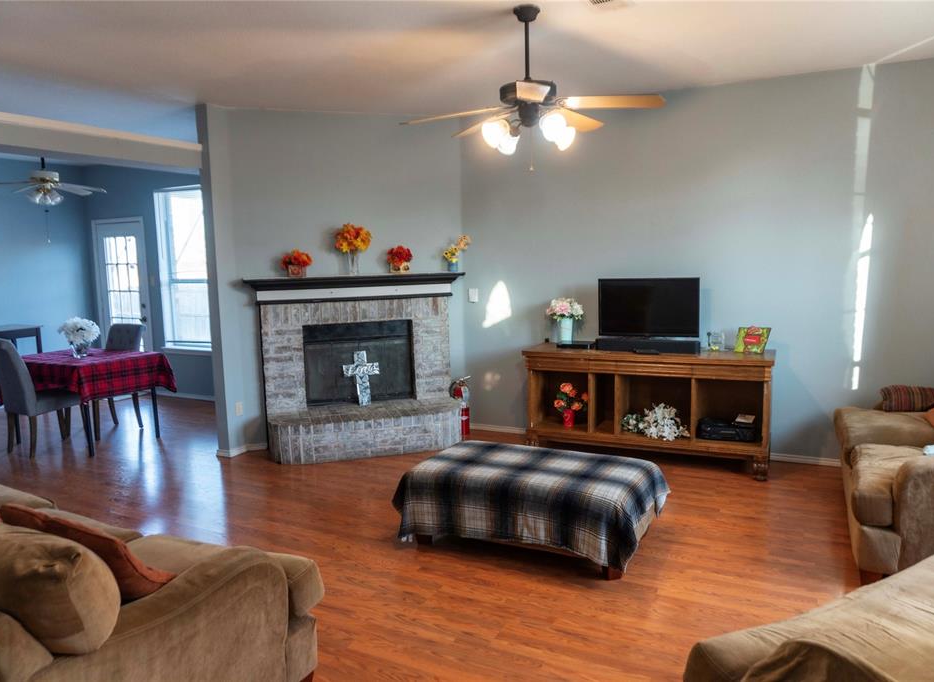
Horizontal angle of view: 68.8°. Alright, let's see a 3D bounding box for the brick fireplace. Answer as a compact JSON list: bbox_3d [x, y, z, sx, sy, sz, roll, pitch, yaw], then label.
[{"bbox_3d":[-0.849,0.189,5.492,1.745,1.412,0.543,-3,7,-10],"label":"brick fireplace"}]

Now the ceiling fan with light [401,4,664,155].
[{"bbox_3d":[0.304,-1.283,3.378,1.290,0.700,1.290,-1,7,5],"label":"ceiling fan with light"}]

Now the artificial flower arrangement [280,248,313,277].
[{"bbox_3d":[-1.345,-0.600,5.388,0.250,0.215,0.200,-1,7,-1],"label":"artificial flower arrangement"}]

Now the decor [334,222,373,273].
[{"bbox_3d":[-0.916,-0.724,5.522,0.290,0.410,0.270,-4,7,-17],"label":"decor"}]

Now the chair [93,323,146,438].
[{"bbox_3d":[-3.362,0.355,6.367,0.456,0.992,0.620,2,8,26],"label":"chair"}]

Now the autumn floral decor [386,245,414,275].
[{"bbox_3d":[-0.560,-0.663,5.692,0.215,0.230,0.180,-4,7,-17],"label":"autumn floral decor"}]

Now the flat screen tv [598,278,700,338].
[{"bbox_3d":[1.369,-0.231,5.127,0.735,0.470,0.090,1,7,21],"label":"flat screen tv"}]

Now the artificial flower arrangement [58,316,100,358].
[{"bbox_3d":[-3.351,-0.032,5.897,0.315,0.341,0.320,-6,8,-30],"label":"artificial flower arrangement"}]

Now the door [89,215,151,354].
[{"bbox_3d":[-4.147,-0.403,8.312,0.930,2.080,0.100,2,8,29],"label":"door"}]

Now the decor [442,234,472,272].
[{"bbox_3d":[-0.086,-0.720,5.657,0.235,0.310,0.170,-3,7,-10],"label":"decor"}]

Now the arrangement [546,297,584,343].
[{"bbox_3d":[0.768,-0.164,5.364,0.285,0.355,0.240,2,8,26],"label":"arrangement"}]

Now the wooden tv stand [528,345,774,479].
[{"bbox_3d":[1.335,0.482,5.120,1.757,0.813,0.525,2,8,26],"label":"wooden tv stand"}]

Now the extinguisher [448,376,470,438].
[{"bbox_3d":[-0.045,0.569,6.003,0.180,0.510,0.150,-1,7,1],"label":"extinguisher"}]

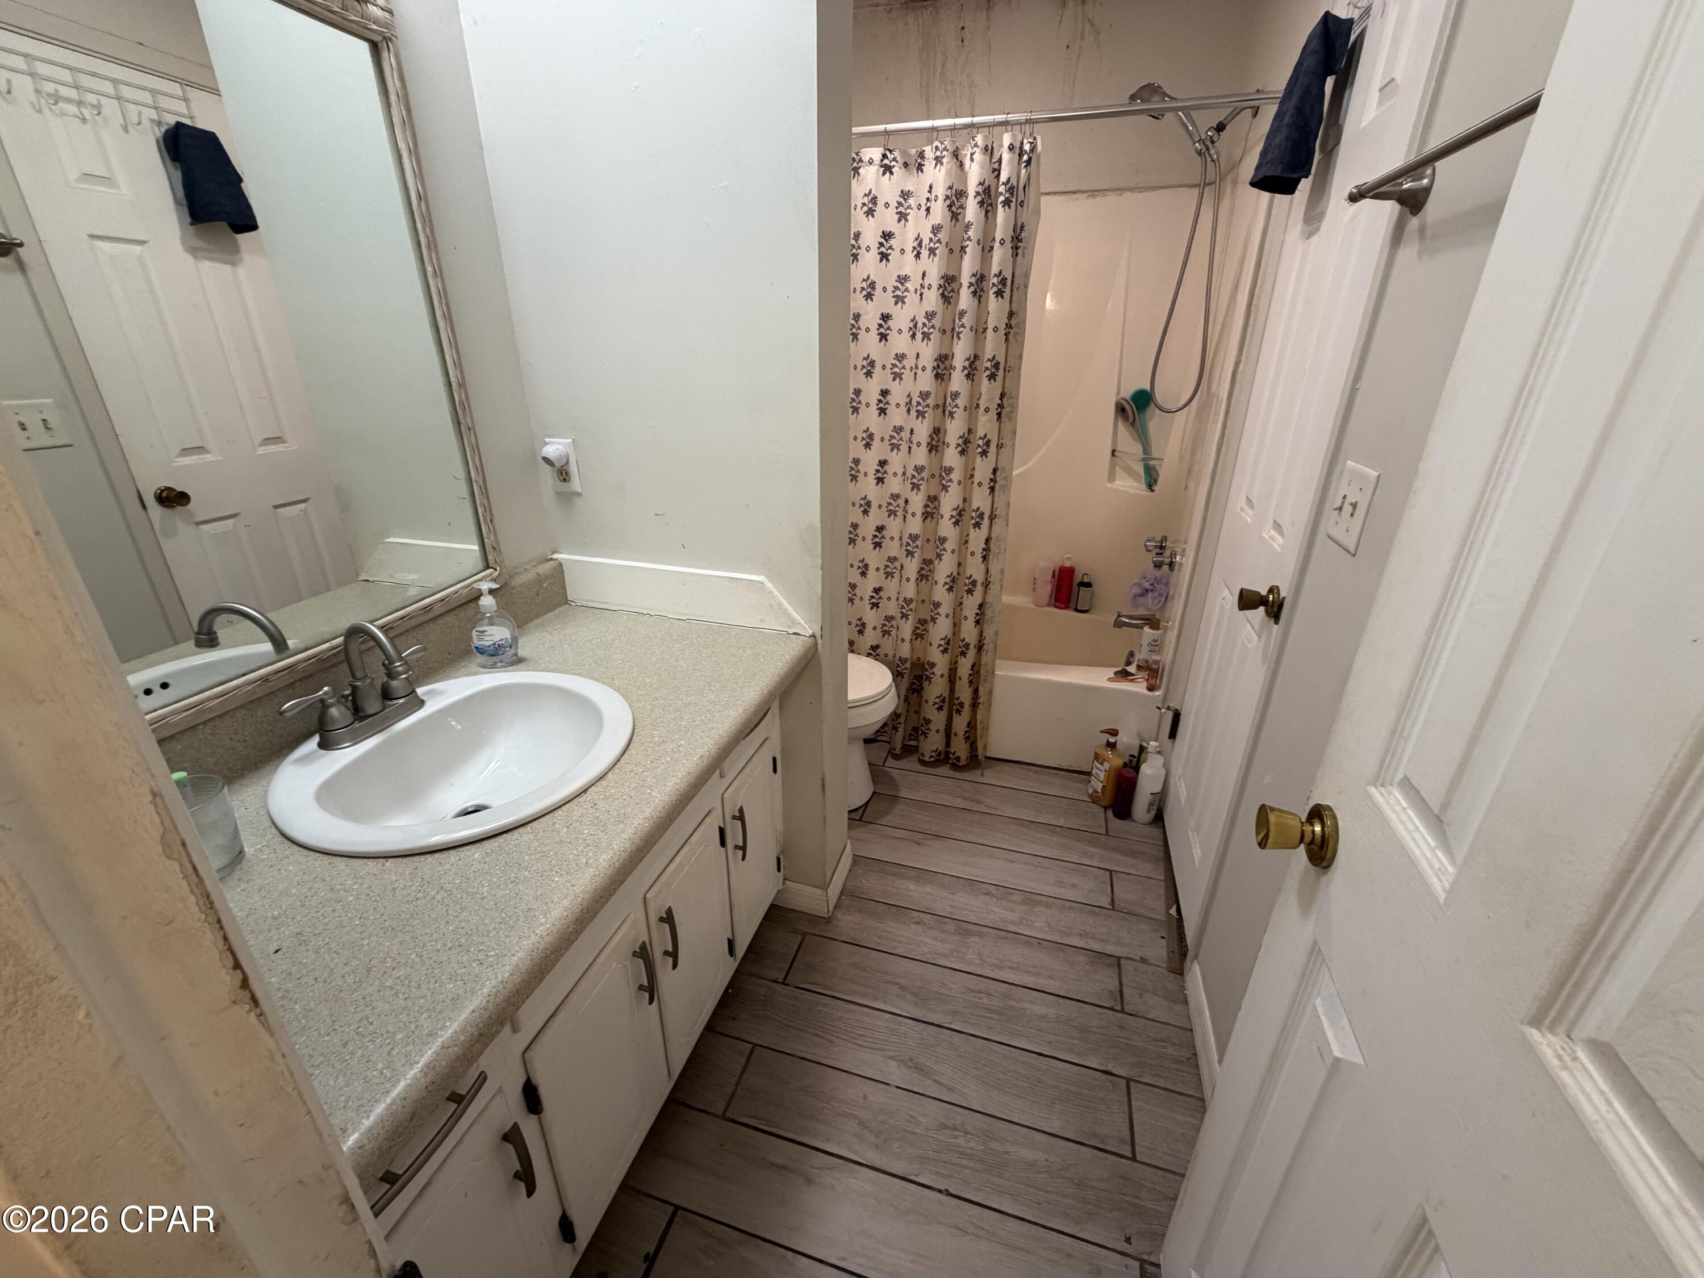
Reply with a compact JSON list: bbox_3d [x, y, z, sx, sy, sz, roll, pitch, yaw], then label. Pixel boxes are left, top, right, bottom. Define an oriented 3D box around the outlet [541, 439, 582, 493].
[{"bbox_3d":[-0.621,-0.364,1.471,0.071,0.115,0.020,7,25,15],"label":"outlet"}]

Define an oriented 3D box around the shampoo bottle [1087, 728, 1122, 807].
[{"bbox_3d":[0.803,0.397,2.151,0.054,0.256,0.082,-8,25,-18],"label":"shampoo bottle"}]

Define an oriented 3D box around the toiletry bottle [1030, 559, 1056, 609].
[{"bbox_3d":[0.793,-0.234,2.845,0.075,0.198,0.050,7,24,15],"label":"toiletry bottle"}]

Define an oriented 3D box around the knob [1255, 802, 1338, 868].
[{"bbox_3d":[0.443,0.191,0.687,0.060,0.065,0.065,7,24,15],"label":"knob"}]

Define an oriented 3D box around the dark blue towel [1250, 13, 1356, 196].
[{"bbox_3d":[0.851,-1.014,1.311,0.115,0.250,0.170,7,24,15],"label":"dark blue towel"}]

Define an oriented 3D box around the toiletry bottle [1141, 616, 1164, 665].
[{"bbox_3d":[0.988,0.018,2.281,0.068,0.187,0.050,7,24,15],"label":"toiletry bottle"}]

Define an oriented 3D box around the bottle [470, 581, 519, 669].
[{"bbox_3d":[-0.672,-0.033,1.301,0.080,0.161,0.051,-1,24,-4],"label":"bottle"}]

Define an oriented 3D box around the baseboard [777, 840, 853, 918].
[{"bbox_3d":[-0.103,0.621,1.823,0.155,0.084,0.188,7,24,15],"label":"baseboard"}]

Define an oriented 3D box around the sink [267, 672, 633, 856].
[{"bbox_3d":[-0.574,0.222,1.056,0.482,0.160,0.488,7,24,15],"label":"sink"}]

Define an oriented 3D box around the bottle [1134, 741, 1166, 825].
[{"bbox_3d":[0.894,0.425,2.068,0.080,0.265,0.074,-5,24,-12],"label":"bottle"}]

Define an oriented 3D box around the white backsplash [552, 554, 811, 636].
[{"bbox_3d":[-0.381,-0.100,1.501,0.633,0.110,0.028,7,24,15],"label":"white backsplash"}]

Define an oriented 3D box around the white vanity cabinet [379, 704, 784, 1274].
[{"bbox_3d":[-0.585,0.538,1.210,0.572,0.732,1.148,7,25,15],"label":"white vanity cabinet"}]

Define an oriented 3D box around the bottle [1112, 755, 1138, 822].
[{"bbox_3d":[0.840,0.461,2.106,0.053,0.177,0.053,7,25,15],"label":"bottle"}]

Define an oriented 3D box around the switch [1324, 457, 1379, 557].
[{"bbox_3d":[0.753,-0.201,1.044,0.014,0.117,0.122,7,25,15],"label":"switch"}]

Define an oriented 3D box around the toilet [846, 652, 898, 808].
[{"bbox_3d":[-0.193,0.131,2.147,0.695,0.729,0.453,7,25,15],"label":"toilet"}]

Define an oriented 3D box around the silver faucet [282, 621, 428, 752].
[{"bbox_3d":[-0.714,0.054,1.034,0.148,0.179,0.241,7,25,15],"label":"silver faucet"}]

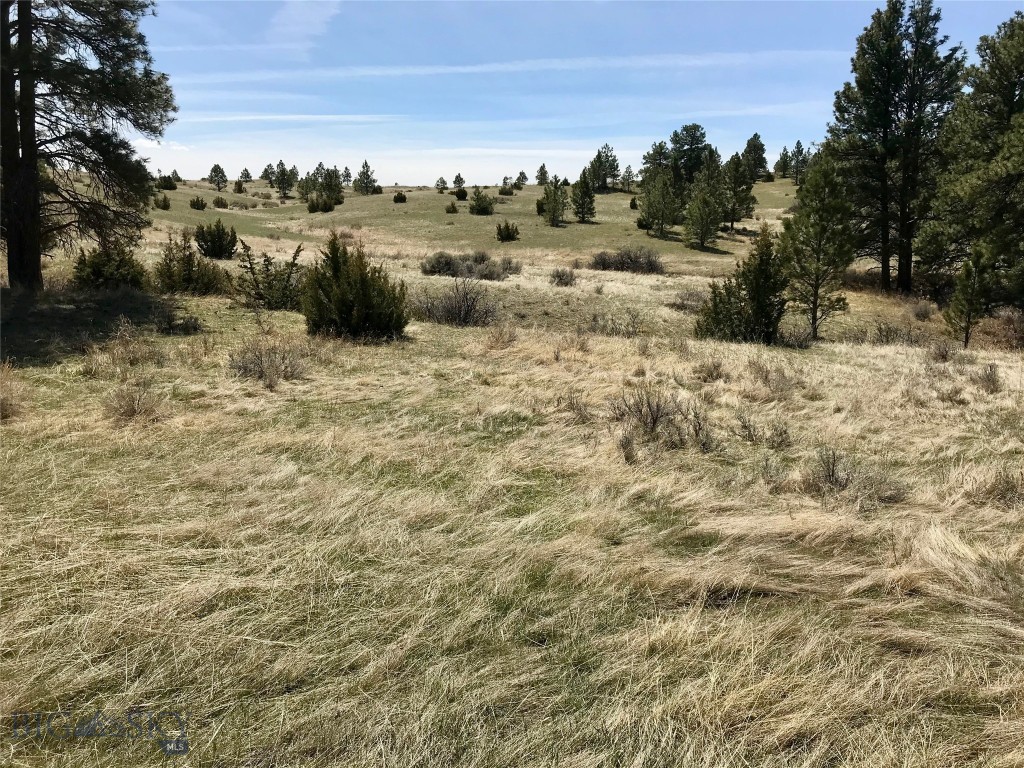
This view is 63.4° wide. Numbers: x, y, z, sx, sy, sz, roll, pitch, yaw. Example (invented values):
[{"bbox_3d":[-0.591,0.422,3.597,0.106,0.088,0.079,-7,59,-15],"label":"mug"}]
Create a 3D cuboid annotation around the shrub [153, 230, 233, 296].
[{"bbox_3d":[-7.522,-2.837,19.500,1.846,1.523,1.477,-5,13,-20],"label":"shrub"}]

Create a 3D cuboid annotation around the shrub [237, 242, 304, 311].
[{"bbox_3d":[-4.642,-2.080,15.922,1.307,1.339,1.242,0,12,0],"label":"shrub"}]

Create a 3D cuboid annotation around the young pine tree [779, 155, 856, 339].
[{"bbox_3d":[6.197,-2.745,16.801,1.582,3.686,1.503,0,12,0],"label":"young pine tree"}]

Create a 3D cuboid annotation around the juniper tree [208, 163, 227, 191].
[{"bbox_3d":[-38.399,-27.055,108.000,2.300,3.579,2.300,-4,13,-19],"label":"juniper tree"}]

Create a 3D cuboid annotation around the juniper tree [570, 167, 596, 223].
[{"bbox_3d":[5.525,-14.642,64.000,1.969,4.242,1.969,1,13,5],"label":"juniper tree"}]

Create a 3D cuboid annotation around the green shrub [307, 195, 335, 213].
[{"bbox_3d":[-15.259,-14.382,66.000,2.186,1.406,1.858,-3,13,-12],"label":"green shrub"}]

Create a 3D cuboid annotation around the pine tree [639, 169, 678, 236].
[{"bbox_3d":[8.296,-10.205,46.903,2.265,3.652,2.152,0,12,0],"label":"pine tree"}]

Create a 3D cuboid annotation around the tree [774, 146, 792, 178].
[{"bbox_3d":[32.651,-26.630,99.613,2.165,3.722,2.056,0,12,0],"label":"tree"}]

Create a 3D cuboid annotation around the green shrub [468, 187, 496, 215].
[{"bbox_3d":[-2.086,-12.974,58.581,1.980,1.933,1.881,0,12,0],"label":"green shrub"}]

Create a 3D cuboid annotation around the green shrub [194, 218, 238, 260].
[{"bbox_3d":[-12.130,-5.931,34.000,1.770,1.690,1.593,-4,13,-19],"label":"green shrub"}]

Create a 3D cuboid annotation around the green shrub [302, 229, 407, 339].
[{"bbox_3d":[-2.605,-1.646,13.700,1.751,1.751,1.576,-2,13,-10],"label":"green shrub"}]

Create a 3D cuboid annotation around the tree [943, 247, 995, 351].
[{"bbox_3d":[8.830,-1.623,16.022,1.006,1.898,0.956,0,12,0],"label":"tree"}]

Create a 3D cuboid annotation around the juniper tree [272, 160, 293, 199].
[{"bbox_3d":[-23.143,-20.613,83.526,2.017,3.722,1.916,0,12,0],"label":"juniper tree"}]

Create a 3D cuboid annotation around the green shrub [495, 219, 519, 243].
[{"bbox_3d":[-0.319,-8.895,48.000,1.363,1.364,1.295,0,12,0],"label":"green shrub"}]

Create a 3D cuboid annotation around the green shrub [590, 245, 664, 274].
[{"bbox_3d":[4.462,-4.810,32.000,2.802,1.136,1.681,2,13,8],"label":"green shrub"}]

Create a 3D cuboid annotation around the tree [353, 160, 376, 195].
[{"bbox_3d":[-15.904,-22.257,89.309,2.588,3.559,2.458,0,12,0],"label":"tree"}]

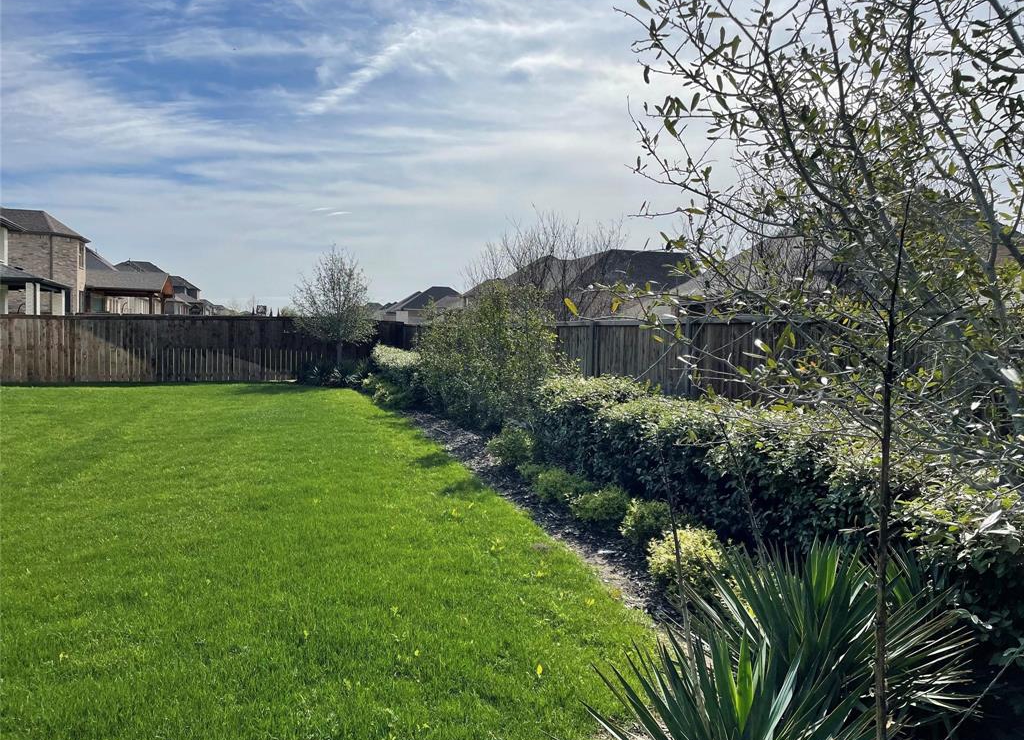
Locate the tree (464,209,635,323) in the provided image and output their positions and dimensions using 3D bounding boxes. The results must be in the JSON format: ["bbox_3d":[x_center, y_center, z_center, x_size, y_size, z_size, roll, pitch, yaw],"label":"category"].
[{"bbox_3d":[0.810,-1.450,17.000,3.700,4.300,3.500,0,3,0],"label":"tree"}]

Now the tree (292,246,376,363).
[{"bbox_3d":[-5.000,-1.500,21.600,2.350,3.800,2.300,0,3,0],"label":"tree"}]

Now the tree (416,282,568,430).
[{"bbox_3d":[-0.320,-0.210,11.900,2.300,2.300,2.100,0,3,0],"label":"tree"}]

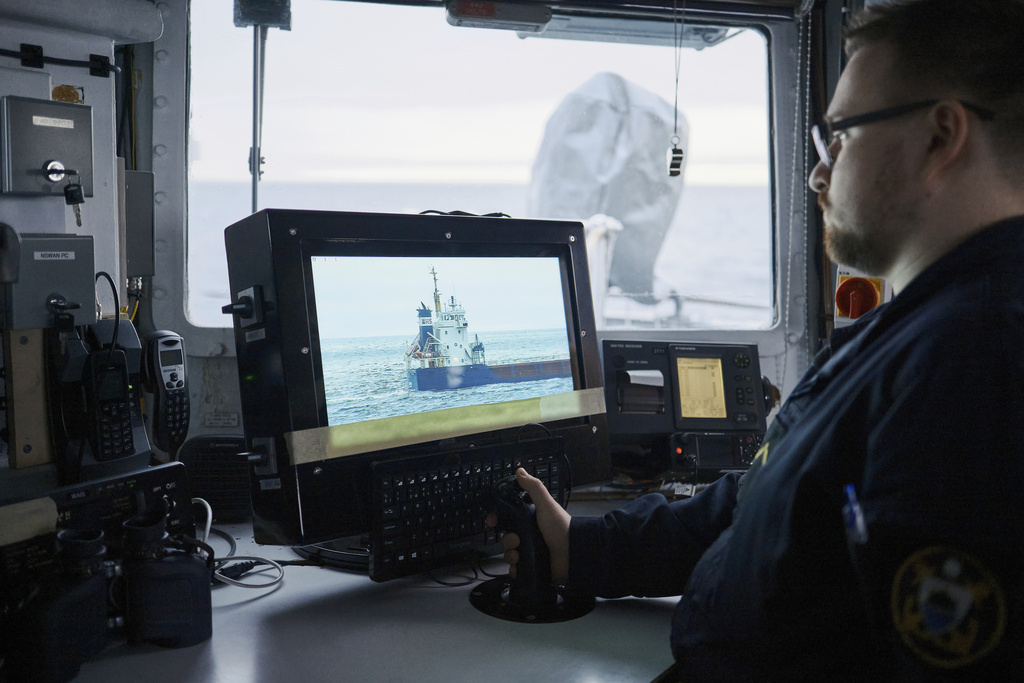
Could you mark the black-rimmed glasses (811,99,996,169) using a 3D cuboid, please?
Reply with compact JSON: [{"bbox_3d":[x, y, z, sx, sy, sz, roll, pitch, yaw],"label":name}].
[{"bbox_3d":[0.355,-0.182,0.893,0.143,0.045,0.141,-8,5,22],"label":"black-rimmed glasses"}]

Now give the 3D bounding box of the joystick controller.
[{"bbox_3d":[0.023,0.213,1.086,0.137,0.141,0.137,6,11,33],"label":"joystick controller"}]

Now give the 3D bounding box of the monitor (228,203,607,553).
[{"bbox_3d":[-0.098,0.032,1.278,0.489,0.366,0.108,-4,-4,-42],"label":"monitor"}]

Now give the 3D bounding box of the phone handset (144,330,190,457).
[{"bbox_3d":[-0.508,0.075,1.470,0.054,0.180,0.045,-8,12,-41],"label":"phone handset"}]

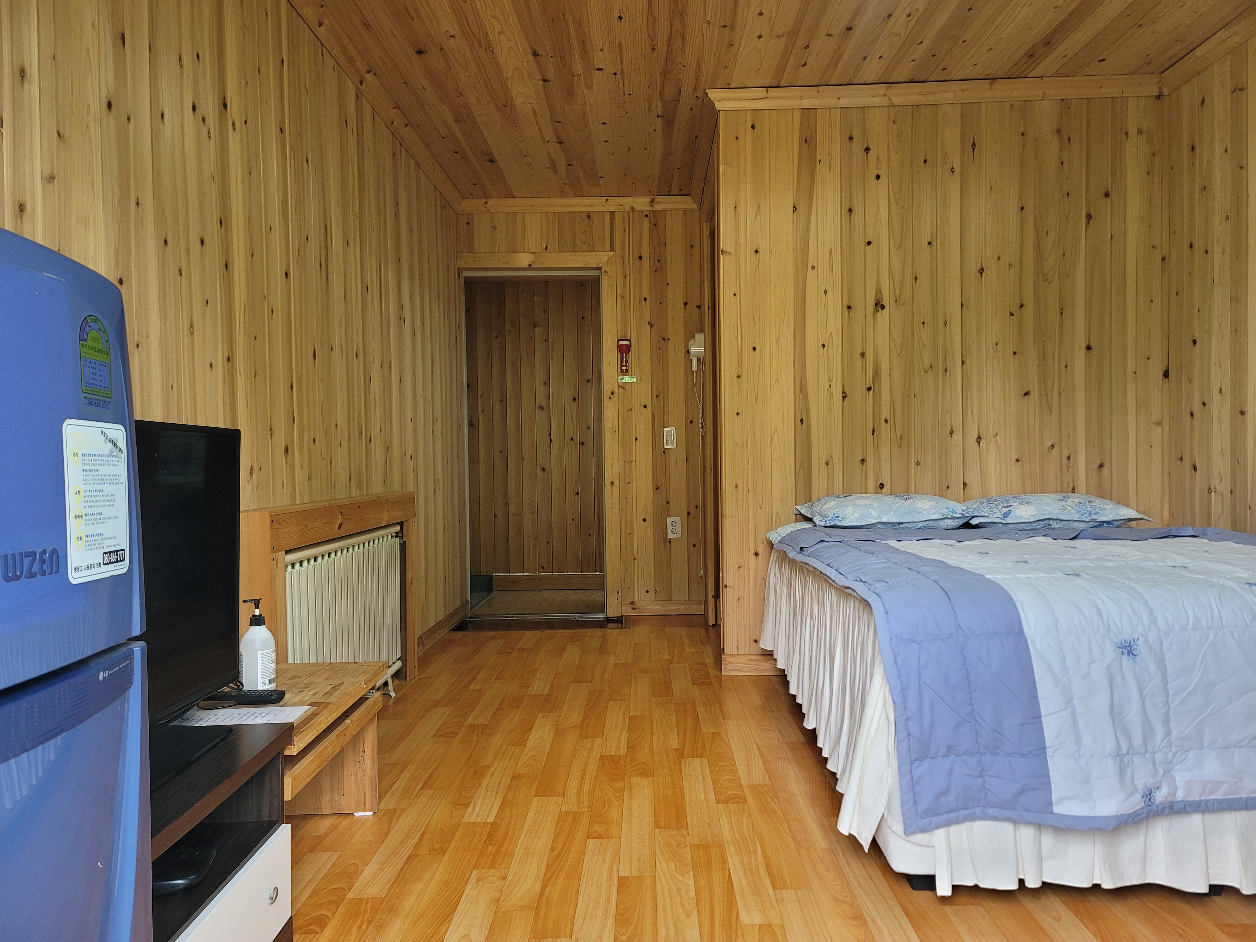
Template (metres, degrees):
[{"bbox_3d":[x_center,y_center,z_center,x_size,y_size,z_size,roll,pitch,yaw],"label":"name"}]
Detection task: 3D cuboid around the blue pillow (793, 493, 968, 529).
[{"bbox_3d":[1.005,0.148,3.570,0.650,0.125,0.440,-1,1,2],"label":"blue pillow"}]

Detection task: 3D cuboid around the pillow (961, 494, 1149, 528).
[{"bbox_3d":[1.620,0.151,3.560,0.680,0.125,0.440,-1,1,2],"label":"pillow"}]

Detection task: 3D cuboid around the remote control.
[{"bbox_3d":[-0.886,0.518,2.080,0.200,0.022,0.048,-1,1,3],"label":"remote control"}]

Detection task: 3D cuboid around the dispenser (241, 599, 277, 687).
[{"bbox_3d":[-0.887,0.417,2.175,0.088,0.218,0.087,-1,1,-4],"label":"dispenser"}]

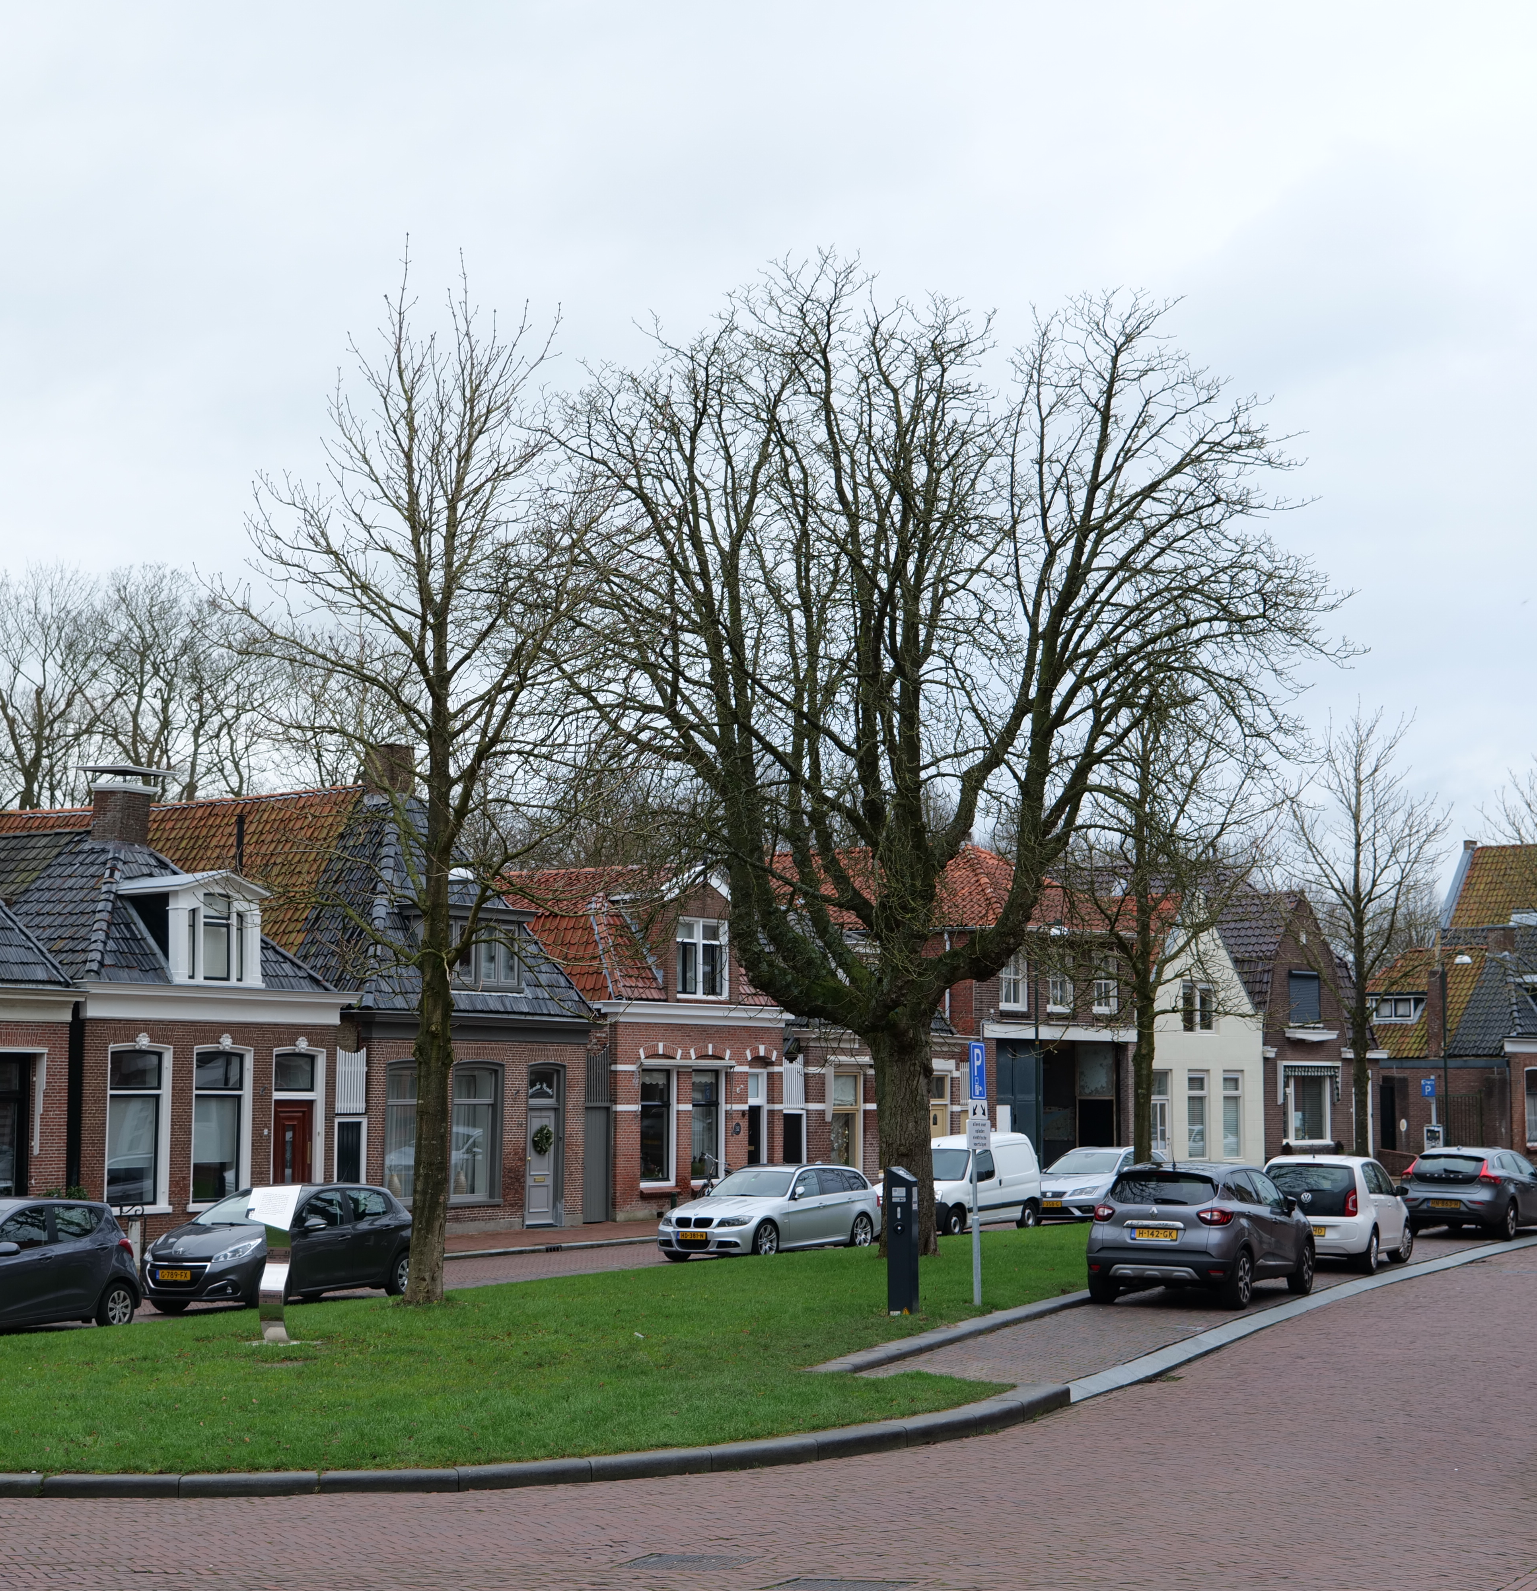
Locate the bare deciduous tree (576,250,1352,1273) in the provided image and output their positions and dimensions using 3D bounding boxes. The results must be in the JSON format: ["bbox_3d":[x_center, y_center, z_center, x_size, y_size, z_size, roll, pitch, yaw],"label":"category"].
[{"bbox_3d":[2.694,-0.710,42.016,11.402,14.819,11.402,0,-6,0],"label":"bare deciduous tree"}]

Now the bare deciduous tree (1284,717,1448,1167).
[{"bbox_3d":[11.735,3.063,55.975,3.300,9.720,3.300,0,-6,0],"label":"bare deciduous tree"}]

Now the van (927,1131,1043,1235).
[{"bbox_3d":[3.144,6.751,49.577,1.730,1.810,4.130,-3,-7,33],"label":"van"}]

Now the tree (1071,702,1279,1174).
[{"bbox_3d":[6.606,2.665,46.968,3.500,8.661,3.400,0,-6,0],"label":"tree"}]

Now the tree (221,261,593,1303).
[{"bbox_3d":[-4.309,-0.347,33.885,4.564,12.550,4.564,0,-6,0],"label":"tree"}]

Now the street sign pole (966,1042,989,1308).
[{"bbox_3d":[2.190,3.951,29.756,0.090,2.752,0.550,-3,-6,30],"label":"street sign pole"}]

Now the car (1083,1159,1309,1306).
[{"bbox_3d":[5.085,5.038,32.976,1.778,1.566,4.122,-2,-6,26],"label":"car"}]

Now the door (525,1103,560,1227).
[{"bbox_3d":[-3.943,6.482,49.903,0.120,2.150,0.980,-4,-7,34],"label":"door"}]

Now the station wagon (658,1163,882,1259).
[{"bbox_3d":[0.086,6.428,44.241,1.817,1.430,4.527,-3,-7,33],"label":"station wagon"}]

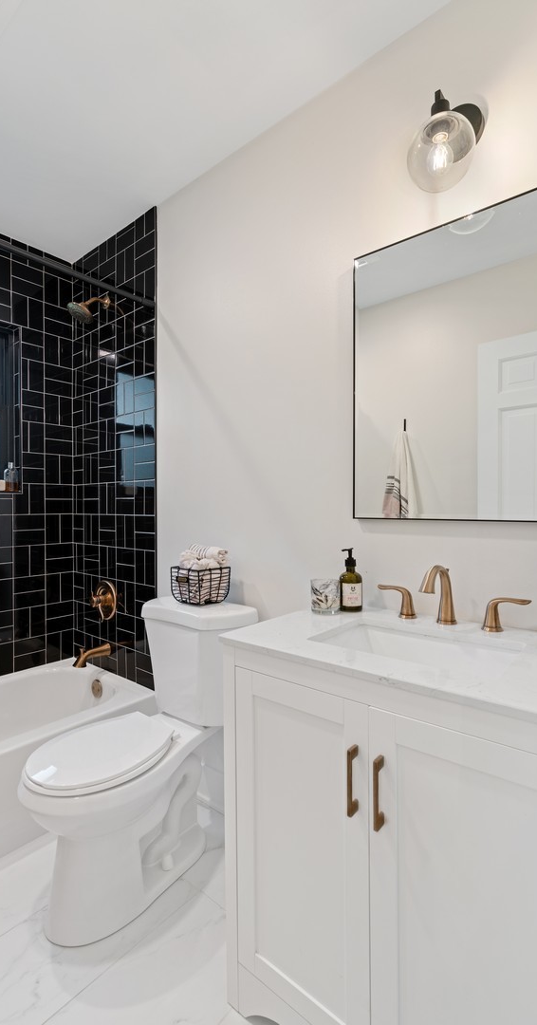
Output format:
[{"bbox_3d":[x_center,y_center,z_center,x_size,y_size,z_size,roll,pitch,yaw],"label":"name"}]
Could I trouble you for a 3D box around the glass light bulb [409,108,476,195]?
[{"bbox_3d":[0.412,-0.859,1.089,0.153,0.152,0.153,0,1,40],"label":"glass light bulb"}]

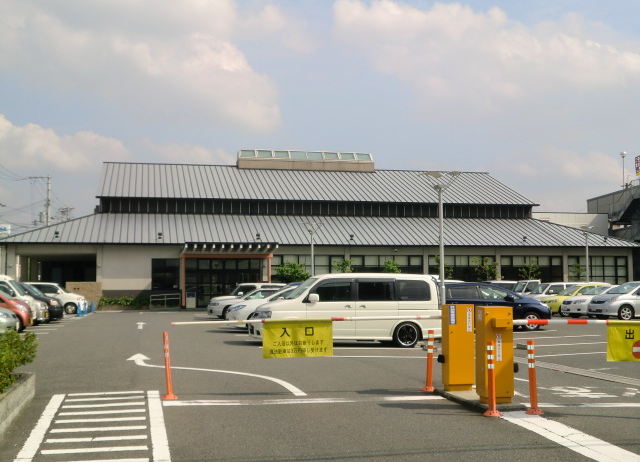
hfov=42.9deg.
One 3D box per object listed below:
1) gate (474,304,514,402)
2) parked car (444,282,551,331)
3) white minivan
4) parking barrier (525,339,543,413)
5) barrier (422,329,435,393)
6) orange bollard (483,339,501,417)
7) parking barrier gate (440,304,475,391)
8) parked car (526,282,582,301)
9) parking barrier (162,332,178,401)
[{"bbox_3d":[2.064,1.466,9.598,0.360,1.100,0.310,0,-4,-12],"label":"gate"},{"bbox_3d":[5.347,2.526,27.398,4.570,1.590,1.700,0,-4,-12],"label":"parked car"},{"bbox_3d":[0.518,2.006,20.847,4.700,1.840,1.710,0,-4,-12],"label":"white minivan"},{"bbox_3d":[2.399,1.627,9.117,0.210,0.825,0.210,0,-4,-12],"label":"parking barrier"},{"bbox_3d":[1.464,1.740,10.950,0.200,0.805,0.200,0,-4,0],"label":"barrier"},{"bbox_3d":[1.909,1.623,8.999,0.210,0.825,0.210,0,-4,-12],"label":"orange bollard"},{"bbox_3d":[1.755,1.480,10.330,0.340,1.080,0.280,1,-4,-12],"label":"parking barrier gate"},{"bbox_3d":[12.386,3.601,42.999,3.450,1.640,1.500,1,-4,-15],"label":"parked car"},{"bbox_3d":[-1.840,1.648,10.000,0.200,0.810,0.200,0,-4,0],"label":"parking barrier"}]

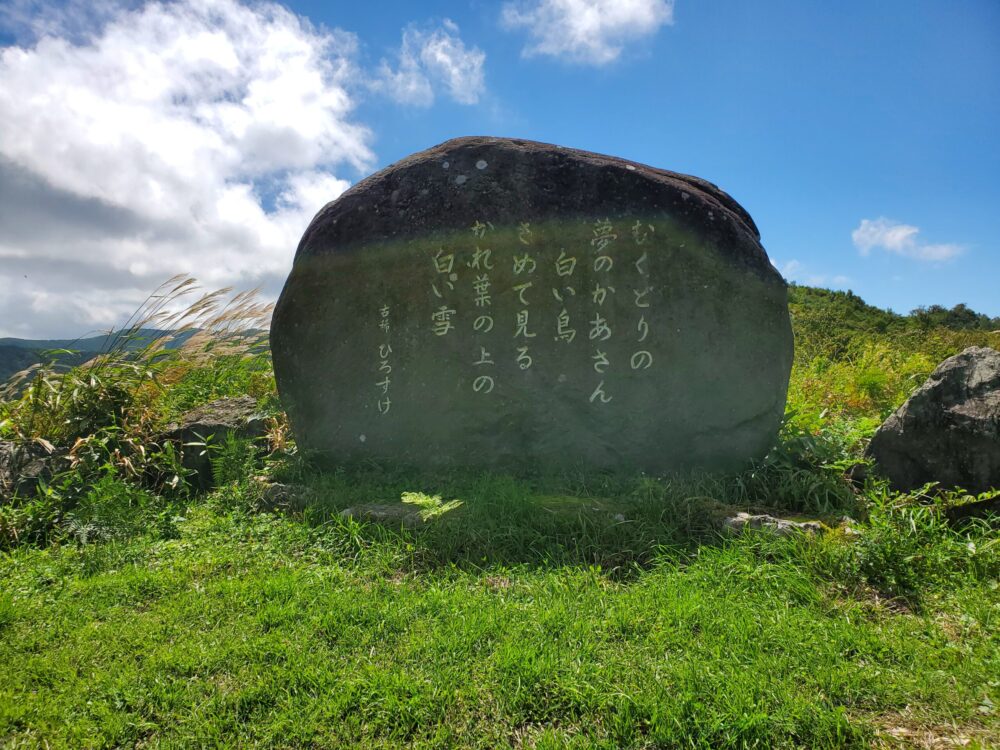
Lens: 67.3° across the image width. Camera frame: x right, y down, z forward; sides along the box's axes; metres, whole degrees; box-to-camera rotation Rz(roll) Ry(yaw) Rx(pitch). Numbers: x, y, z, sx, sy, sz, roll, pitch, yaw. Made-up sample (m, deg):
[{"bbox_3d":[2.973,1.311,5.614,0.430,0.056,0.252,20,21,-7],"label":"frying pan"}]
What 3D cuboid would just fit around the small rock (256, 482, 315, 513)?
[{"bbox_3d":[-1.450,0.830,5.100,0.400,0.210,0.320,0,0,0],"label":"small rock"}]

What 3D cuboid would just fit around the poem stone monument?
[{"bbox_3d":[0.240,-0.530,5.800,3.880,2.490,0.900,0,0,0],"label":"poem stone monument"}]

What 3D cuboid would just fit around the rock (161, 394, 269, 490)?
[{"bbox_3d":[-2.240,0.490,5.850,0.860,0.660,0.720,0,0,0],"label":"rock"}]

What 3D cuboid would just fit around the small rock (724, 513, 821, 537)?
[{"bbox_3d":[1.710,0.930,4.720,0.640,0.170,0.360,0,0,0],"label":"small rock"}]

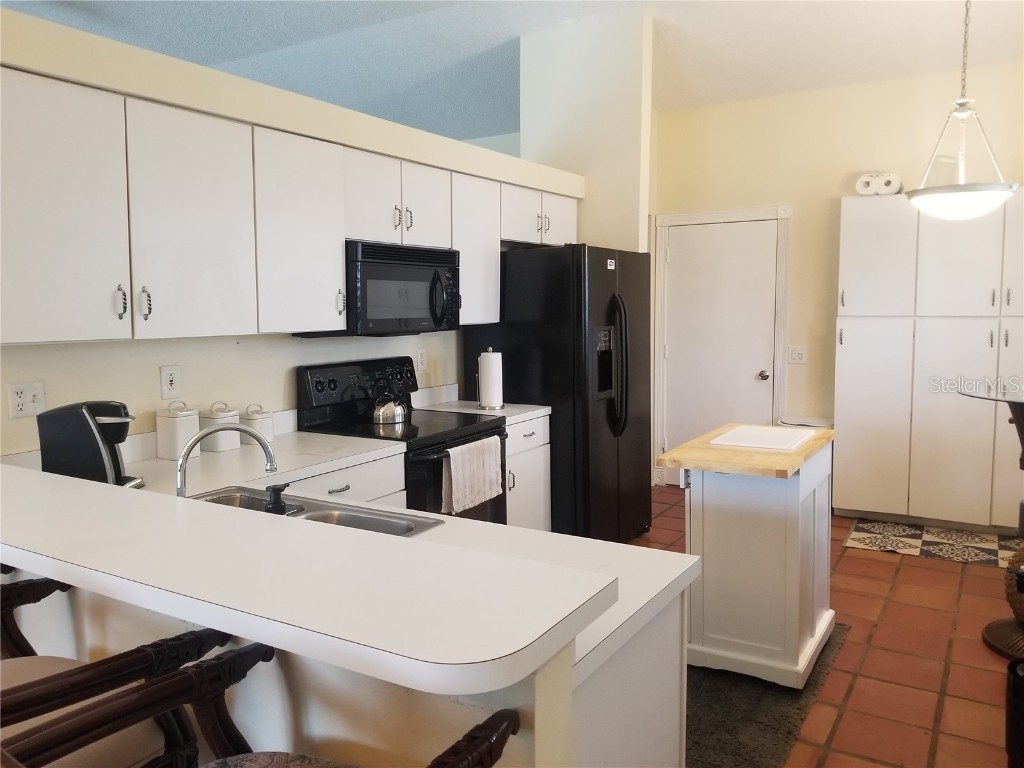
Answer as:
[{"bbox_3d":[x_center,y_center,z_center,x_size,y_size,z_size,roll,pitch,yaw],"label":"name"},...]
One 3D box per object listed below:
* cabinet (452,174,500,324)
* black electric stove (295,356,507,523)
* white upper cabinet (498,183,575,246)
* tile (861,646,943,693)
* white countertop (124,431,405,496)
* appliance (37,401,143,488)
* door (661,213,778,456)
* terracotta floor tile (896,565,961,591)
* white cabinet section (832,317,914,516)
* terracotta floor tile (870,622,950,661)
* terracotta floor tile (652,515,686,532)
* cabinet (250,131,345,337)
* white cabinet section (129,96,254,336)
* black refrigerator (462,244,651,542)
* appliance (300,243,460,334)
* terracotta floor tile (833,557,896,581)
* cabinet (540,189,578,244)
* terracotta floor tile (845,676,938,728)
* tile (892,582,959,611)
[{"bbox_3d":[-0.312,-0.706,4.140,0.314,0.760,0.435,3,7,32],"label":"cabinet"},{"bbox_3d":[-0.485,0.496,3.715,0.693,1.193,0.751,3,7,33],"label":"black electric stove"},{"bbox_3d":[0.046,-0.992,4.681,0.314,0.308,0.908,3,7,32],"label":"white upper cabinet"},{"bbox_3d":[1.563,1.137,3.069,0.277,0.015,0.293,3,7,32],"label":"tile"},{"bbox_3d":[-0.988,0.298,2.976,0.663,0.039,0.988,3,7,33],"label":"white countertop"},{"bbox_3d":[-1.212,0.192,2.237,0.258,0.280,0.195,-3,6,-18],"label":"appliance"},{"bbox_3d":[1.587,-0.186,5.884,0.827,2.042,0.050,3,7,32],"label":"door"},{"bbox_3d":[2.200,1.029,4.064,0.277,0.015,0.301,3,7,32],"label":"terracotta floor tile"},{"bbox_3d":[2.466,0.189,5.195,0.456,1.286,0.360,3,7,33],"label":"white cabinet section"},{"bbox_3d":[1.720,1.111,3.315,0.277,0.015,0.270,3,7,32],"label":"terracotta floor tile"},{"bbox_3d":[1.067,0.942,5.088,0.299,0.016,0.299,3,7,33],"label":"terracotta floor tile"},{"bbox_3d":[-0.988,-0.605,3.190,0.352,0.771,0.464,3,7,33],"label":"cabinet"},{"bbox_3d":[-1.228,-0.556,2.753,0.330,0.766,0.489,3,7,33],"label":"white cabinet section"},{"bbox_3d":[0.309,0.095,4.700,0.877,1.768,0.855,3,7,33],"label":"black refrigerator"},{"bbox_3d":[-0.624,-0.455,3.701,0.428,0.414,0.754,3,7,33],"label":"appliance"},{"bbox_3d":[1.942,1.017,4.213,0.274,0.015,0.294,3,7,32],"label":"terracotta floor tile"},{"bbox_3d":[0.167,-1.013,4.870,0.314,0.308,0.456,3,7,32],"label":"cabinet"},{"bbox_3d":[1.395,1.171,2.810,0.284,0.016,0.288,3,7,33],"label":"terracotta floor tile"},{"bbox_3d":[2.036,1.057,3.809,0.277,0.015,0.284,3,7,32],"label":"tile"}]

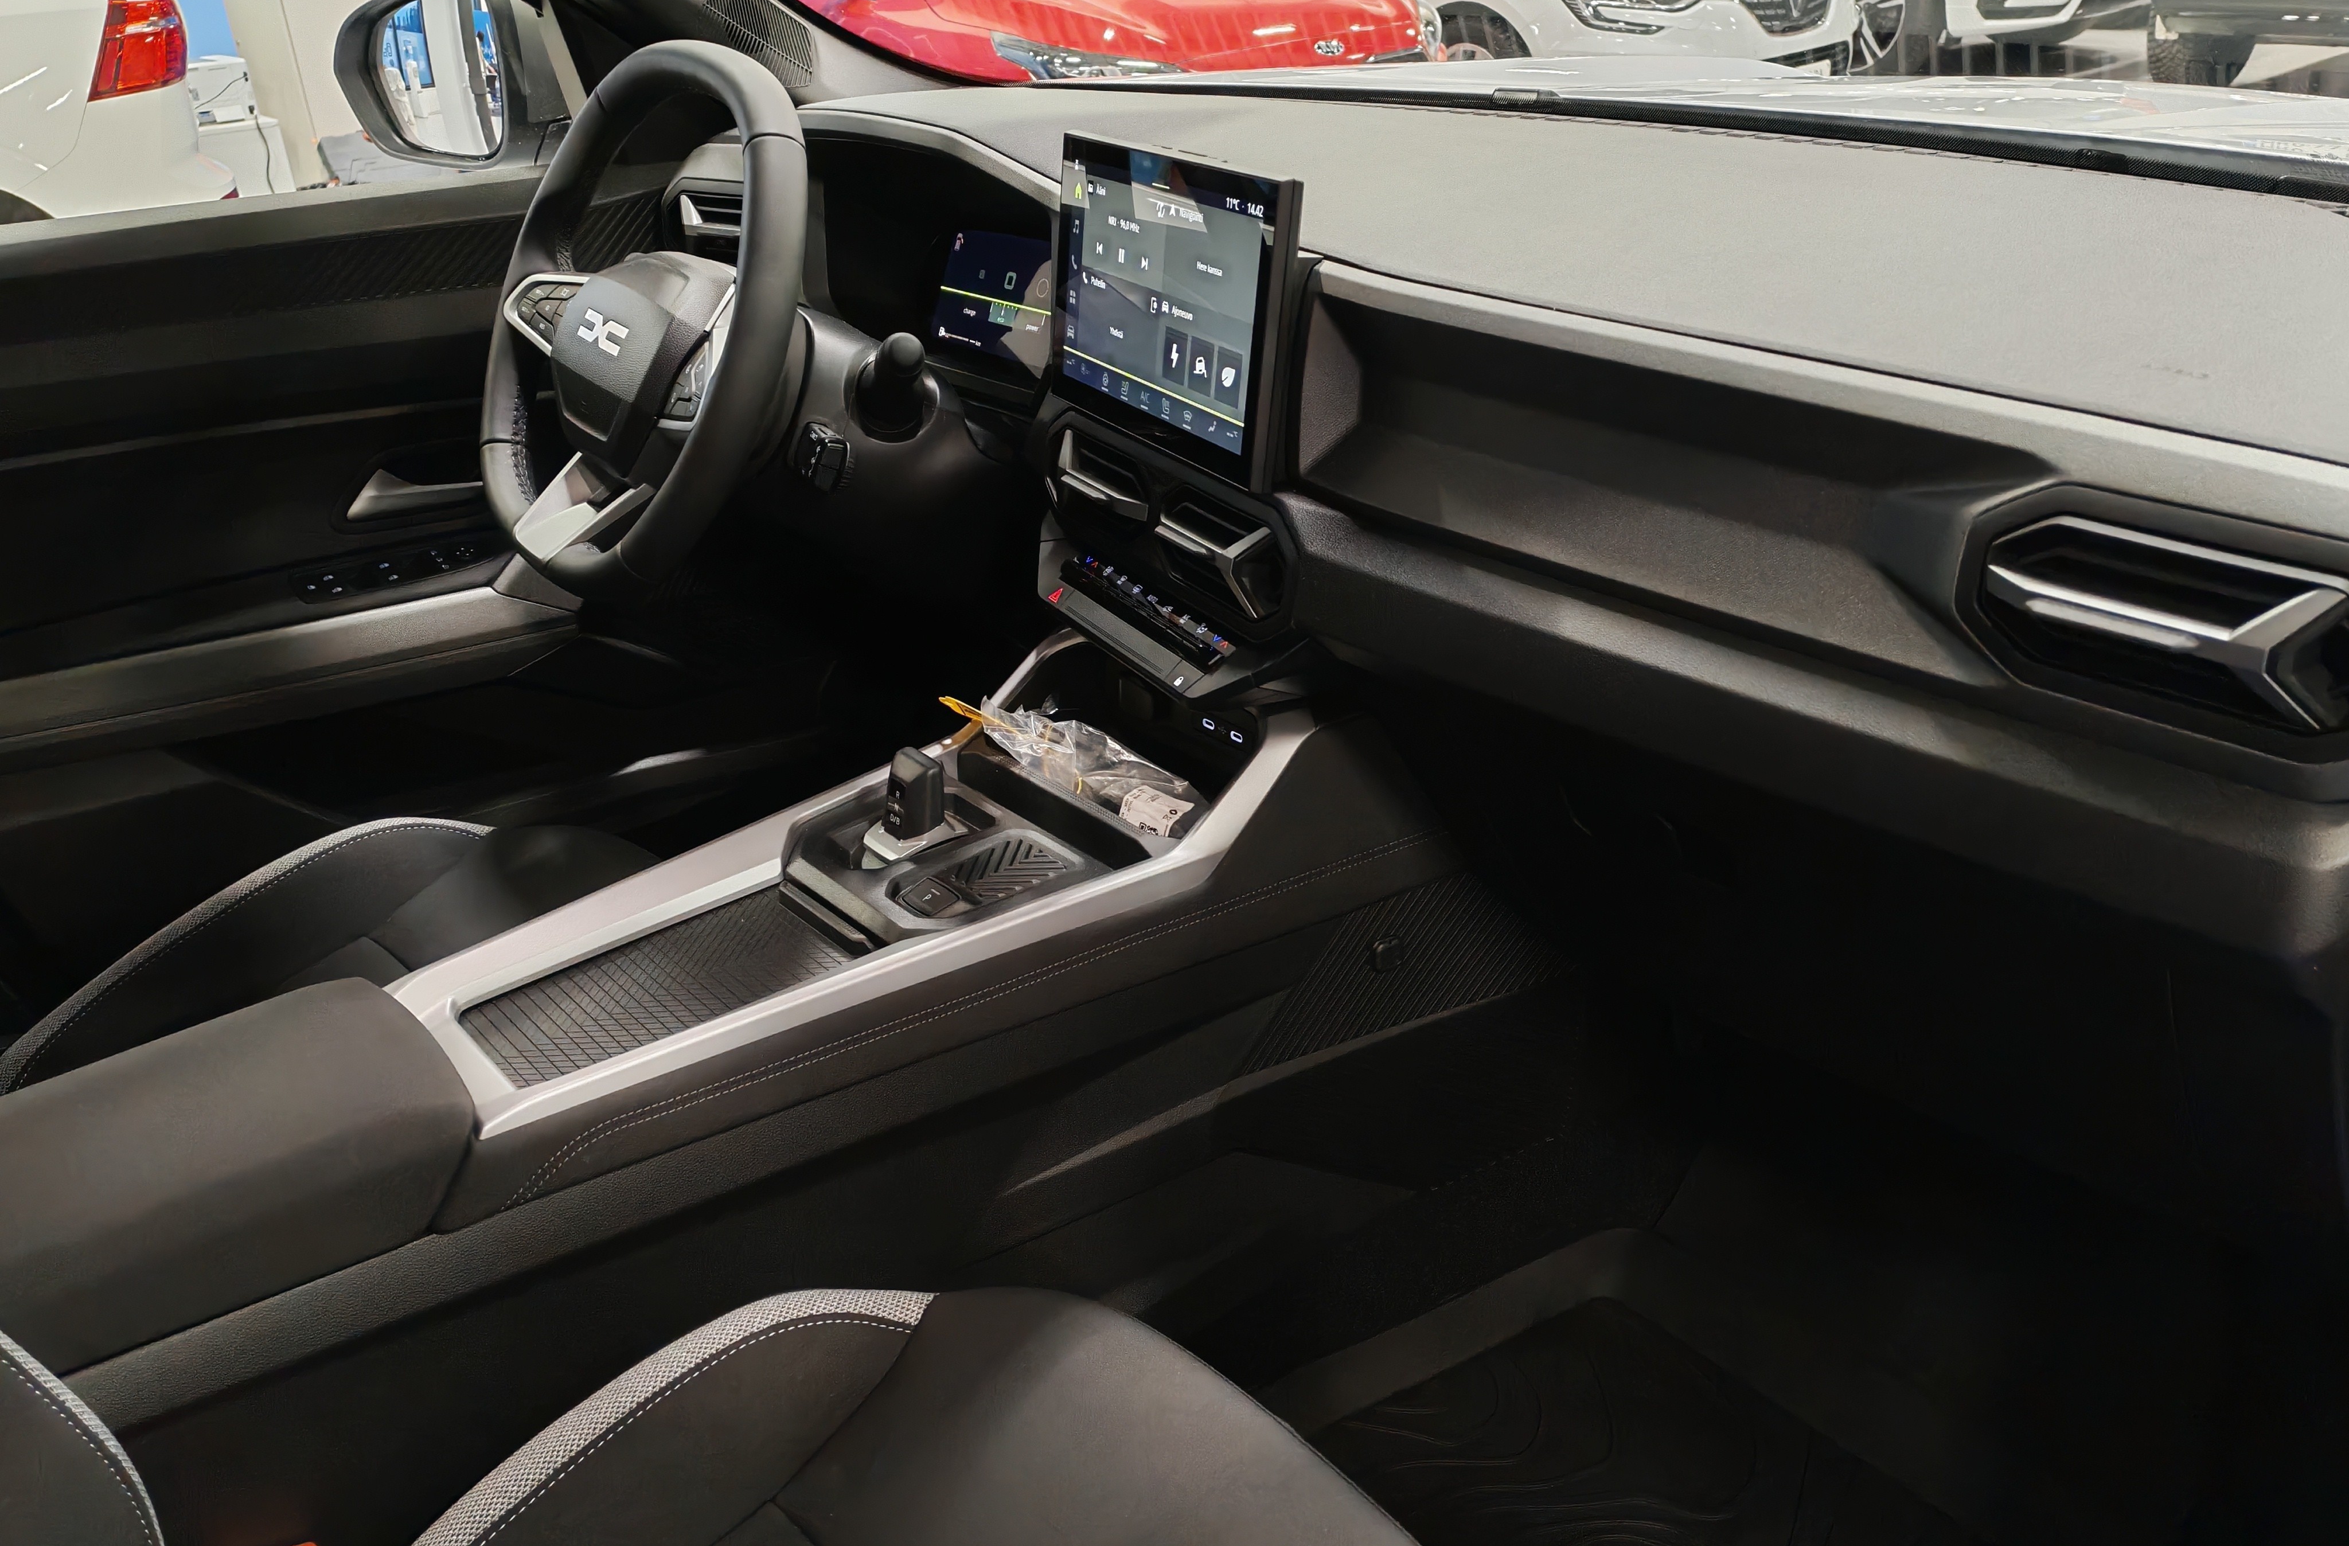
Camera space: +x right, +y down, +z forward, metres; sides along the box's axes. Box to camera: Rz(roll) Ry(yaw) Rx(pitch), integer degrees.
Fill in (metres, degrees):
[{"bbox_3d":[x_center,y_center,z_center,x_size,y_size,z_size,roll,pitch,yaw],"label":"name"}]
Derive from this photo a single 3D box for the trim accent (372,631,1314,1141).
[{"bbox_3d":[-0.173,0.042,1.012,0.470,0.080,0.240,-21,30,-33],"label":"trim accent"}]

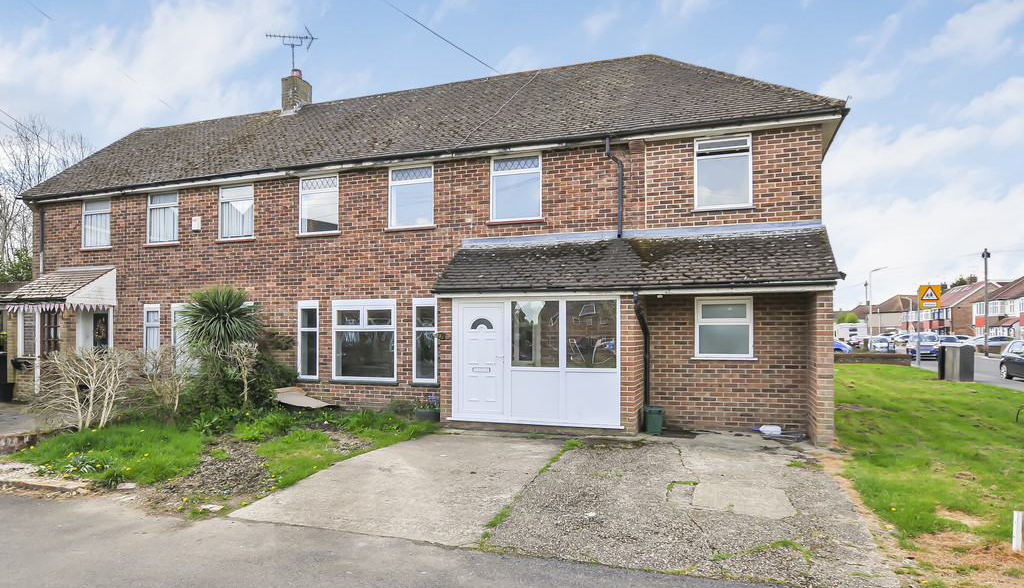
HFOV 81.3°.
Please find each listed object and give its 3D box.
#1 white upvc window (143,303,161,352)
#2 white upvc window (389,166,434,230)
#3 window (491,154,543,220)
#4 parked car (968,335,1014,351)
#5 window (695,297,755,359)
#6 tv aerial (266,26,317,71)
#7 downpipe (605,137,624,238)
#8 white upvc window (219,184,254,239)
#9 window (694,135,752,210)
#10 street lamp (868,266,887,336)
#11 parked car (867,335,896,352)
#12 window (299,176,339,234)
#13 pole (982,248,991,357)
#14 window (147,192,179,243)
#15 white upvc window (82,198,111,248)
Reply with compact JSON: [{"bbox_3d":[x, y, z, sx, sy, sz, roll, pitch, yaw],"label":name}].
[{"bbox_3d":[-8.157,0.996,13.500,0.470,1.500,0.100,-1,-2,19],"label":"white upvc window"},{"bbox_3d":[-1.931,-1.865,11.529,0.983,1.185,0.120,-1,-2,19],"label":"white upvc window"},{"bbox_3d":[0.075,-1.910,10.720,0.950,1.180,0.100,-1,-2,19],"label":"window"},{"bbox_3d":[40.144,4.232,50.000,4.300,1.470,1.800,-1,-2,20],"label":"parked car"},{"bbox_3d":[3.378,0.541,9.505,0.883,0.983,0.120,-1,-2,19],"label":"window"},{"bbox_3d":[-5.840,-6.528,15.800,1.280,1.100,0.400,0,-2,-10],"label":"tv aerial"},{"bbox_3d":[1.706,-1.777,9.980,0.240,1.700,0.280,-1,-2,19],"label":"downpipe"},{"bbox_3d":[-5.951,-1.777,12.938,0.944,1.131,0.120,-1,-2,19],"label":"white upvc window"},{"bbox_3d":[3.403,-1.947,9.600,0.880,1.180,0.100,-1,-2,19],"label":"window"},{"bbox_3d":[24.265,1.192,39.500,1.050,5.900,0.220,-1,-2,24],"label":"street lamp"},{"bbox_3d":[25.766,3.766,42.000,1.800,1.480,4.300,-1,-2,24],"label":"parked car"},{"bbox_3d":[-3.938,-1.825,12.233,0.966,1.156,0.120,-1,-2,19],"label":"window"},{"bbox_3d":[33.007,0.591,41.500,0.400,7.500,0.400,-1,-2,34],"label":"pole"},{"bbox_3d":[-7.951,-1.725,13.640,0.927,1.135,0.120,-1,-2,19],"label":"window"},{"bbox_3d":[-9.949,-1.676,14.340,0.941,1.133,0.120,-1,-2,19],"label":"white upvc window"}]

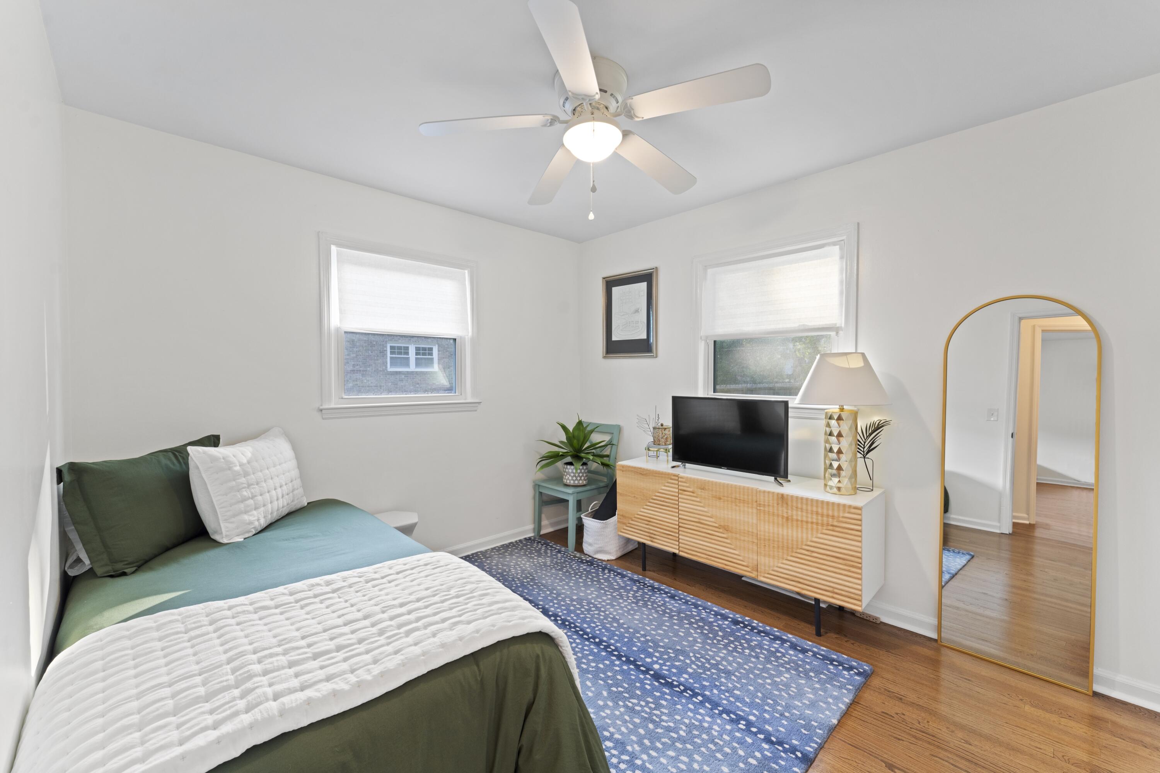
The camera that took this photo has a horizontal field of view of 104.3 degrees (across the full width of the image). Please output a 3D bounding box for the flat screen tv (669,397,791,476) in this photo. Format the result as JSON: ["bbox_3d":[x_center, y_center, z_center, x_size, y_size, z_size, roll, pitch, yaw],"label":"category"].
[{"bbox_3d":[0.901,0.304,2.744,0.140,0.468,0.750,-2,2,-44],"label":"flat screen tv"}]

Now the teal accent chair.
[{"bbox_3d":[-0.030,0.762,3.604,0.510,0.910,0.470,-2,2,-44],"label":"teal accent chair"}]

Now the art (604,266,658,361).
[{"bbox_3d":[0.370,-0.558,3.528,0.036,0.670,0.548,-2,2,-44],"label":"art"}]

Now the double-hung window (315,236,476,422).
[{"bbox_3d":[-1.097,-0.348,2.884,1.030,1.060,0.090,-2,2,-44],"label":"double-hung window"}]

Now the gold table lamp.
[{"bbox_3d":[1.332,0.187,2.299,0.420,0.720,0.420,-2,2,-44],"label":"gold table lamp"}]

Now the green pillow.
[{"bbox_3d":[-1.683,0.443,1.845,0.170,0.420,0.610,-17,-1,7],"label":"green pillow"}]

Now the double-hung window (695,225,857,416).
[{"bbox_3d":[1.143,-0.351,2.765,0.090,1.055,0.990,-2,2,-44],"label":"double-hung window"}]

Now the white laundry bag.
[{"bbox_3d":[0.224,1.064,3.359,0.370,0.315,0.275,-2,2,-44],"label":"white laundry bag"}]

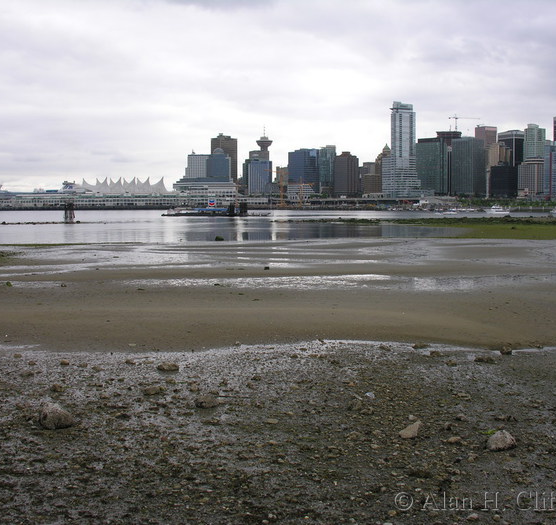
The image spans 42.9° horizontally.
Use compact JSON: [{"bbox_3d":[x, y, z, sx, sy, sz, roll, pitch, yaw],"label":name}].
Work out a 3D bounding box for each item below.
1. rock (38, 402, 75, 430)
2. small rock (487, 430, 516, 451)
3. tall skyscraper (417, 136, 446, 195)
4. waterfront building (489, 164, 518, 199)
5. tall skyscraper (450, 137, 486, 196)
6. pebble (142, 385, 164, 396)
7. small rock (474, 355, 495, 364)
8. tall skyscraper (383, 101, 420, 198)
[{"bbox_3d":[-1.676,1.170,5.375,0.232,0.176,0.197,0,4,0],"label":"rock"},{"bbox_3d":[1.619,1.291,5.120,0.200,0.120,0.165,1,5,17],"label":"small rock"},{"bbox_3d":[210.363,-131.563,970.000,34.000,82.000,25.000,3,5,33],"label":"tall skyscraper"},{"bbox_3d":[302.343,-107.283,947.143,28.587,42.641,22.870,-3,5,-31],"label":"waterfront building"},{"bbox_3d":[276.134,-137.434,1024.579,26.964,82.629,41.483,-3,5,-31],"label":"tall skyscraper"},{"bbox_3d":[-1.161,1.194,6.593,0.196,0.080,0.157,0,4,0],"label":"pebble"},{"bbox_3d":[2.360,1.111,8.050,0.230,0.080,0.170,1,5,16],"label":"small rock"},{"bbox_3d":[171.867,-156.559,985.000,40.000,137.000,38.000,-1,5,-11],"label":"tall skyscraper"}]

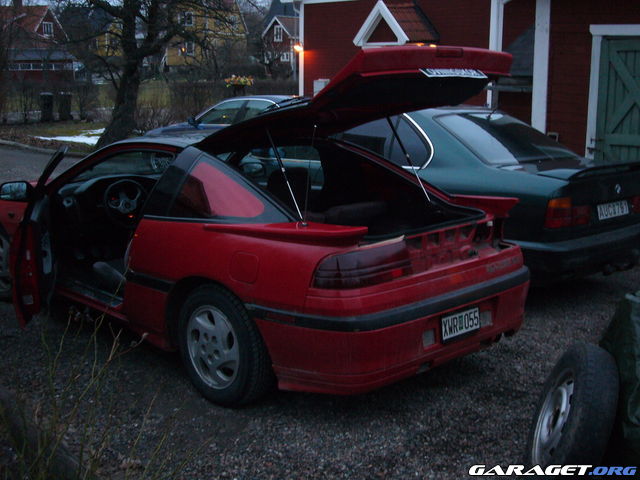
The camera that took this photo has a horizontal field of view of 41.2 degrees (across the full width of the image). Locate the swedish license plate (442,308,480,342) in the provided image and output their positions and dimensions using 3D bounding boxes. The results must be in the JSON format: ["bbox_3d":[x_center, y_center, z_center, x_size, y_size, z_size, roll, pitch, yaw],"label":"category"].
[{"bbox_3d":[0.700,0.415,4.212,0.295,0.112,0.015,-9,14,-43],"label":"swedish license plate"}]

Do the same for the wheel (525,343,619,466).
[{"bbox_3d":[0.950,0.719,3.255,0.175,0.640,0.640,18,12,5],"label":"wheel"}]

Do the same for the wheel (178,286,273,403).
[{"bbox_3d":[-0.473,0.534,4.407,0.210,0.630,0.630,-9,14,-43],"label":"wheel"}]

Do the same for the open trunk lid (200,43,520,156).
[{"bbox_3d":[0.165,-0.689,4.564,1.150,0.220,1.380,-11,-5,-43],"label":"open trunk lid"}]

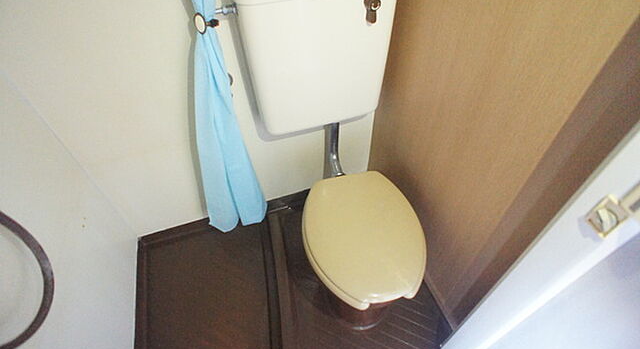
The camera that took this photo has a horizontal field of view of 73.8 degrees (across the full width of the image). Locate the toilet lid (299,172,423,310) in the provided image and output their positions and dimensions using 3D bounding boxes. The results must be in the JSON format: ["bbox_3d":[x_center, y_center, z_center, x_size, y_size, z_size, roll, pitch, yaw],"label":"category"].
[{"bbox_3d":[0.135,0.192,1.337,0.370,0.055,0.447,-11,54,-6],"label":"toilet lid"}]

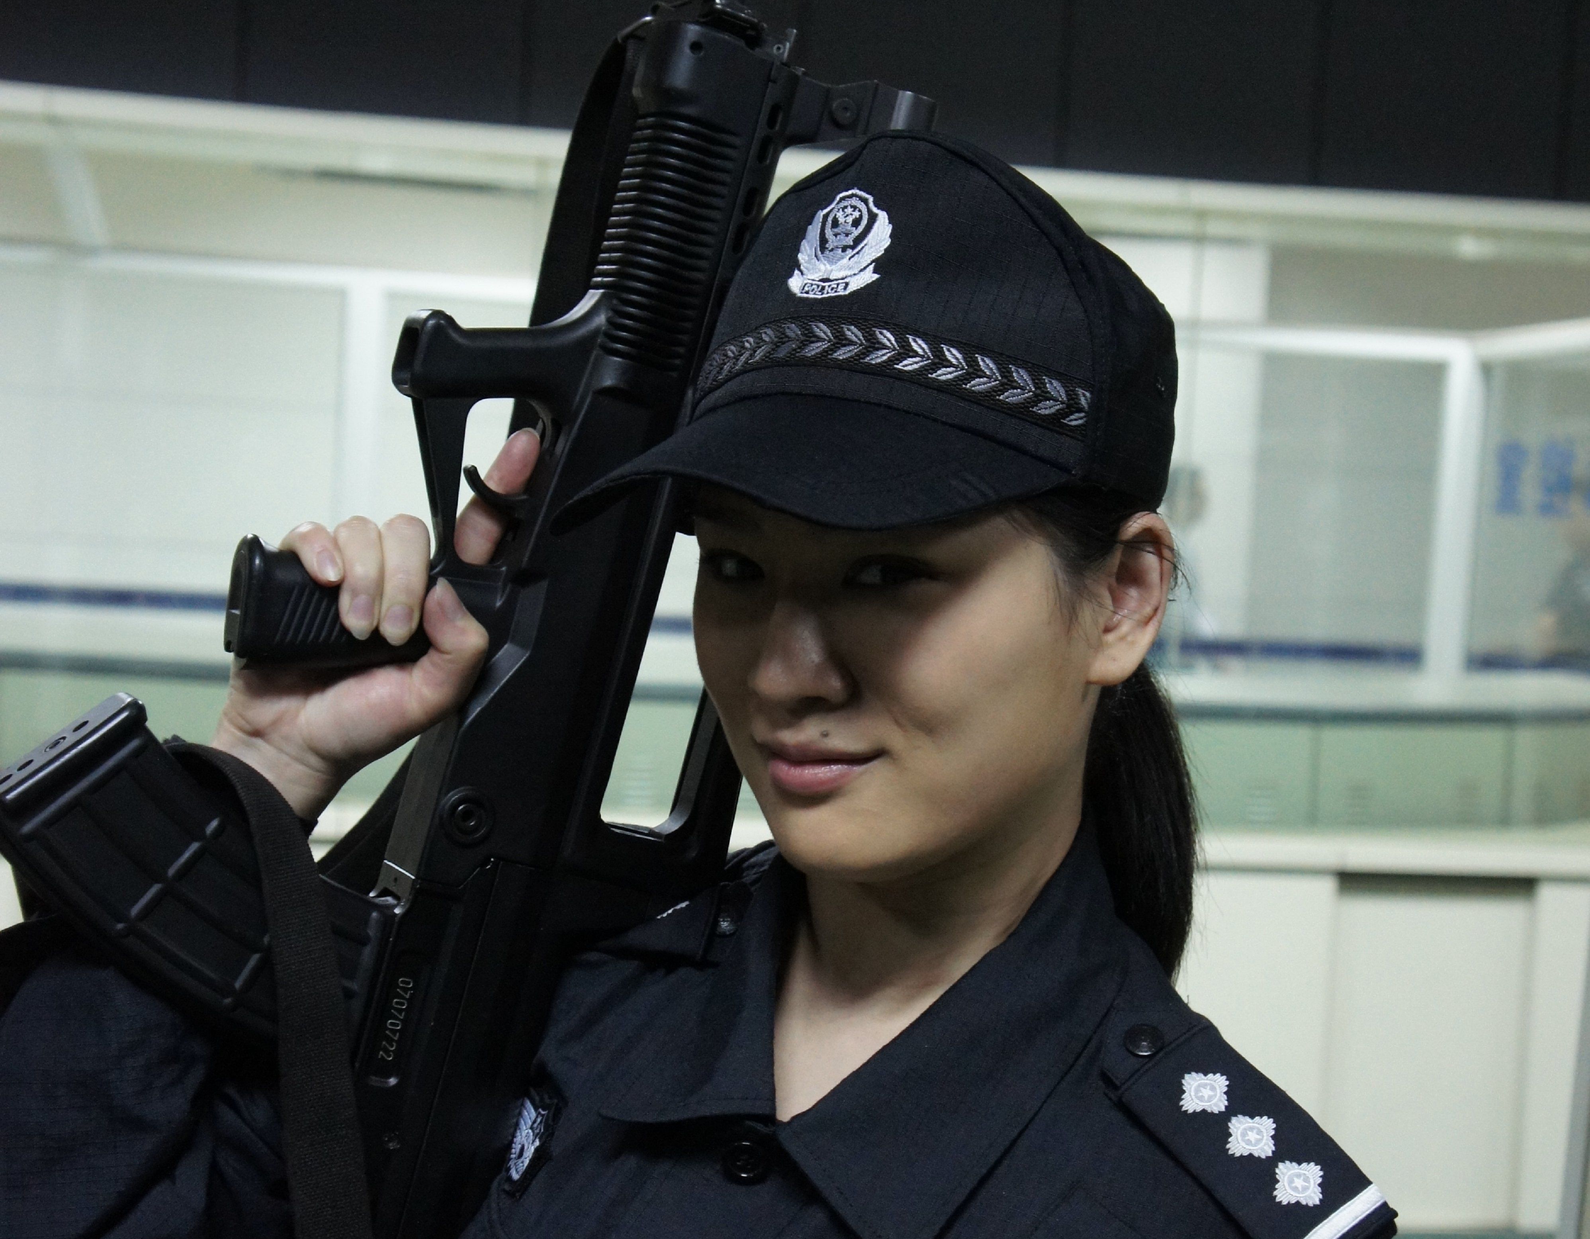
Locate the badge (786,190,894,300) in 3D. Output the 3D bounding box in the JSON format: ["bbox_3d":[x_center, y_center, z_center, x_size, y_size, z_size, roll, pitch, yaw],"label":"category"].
[{"bbox_3d":[0.018,-0.134,0.950,0.039,0.045,0.006,2,-23,33],"label":"badge"}]

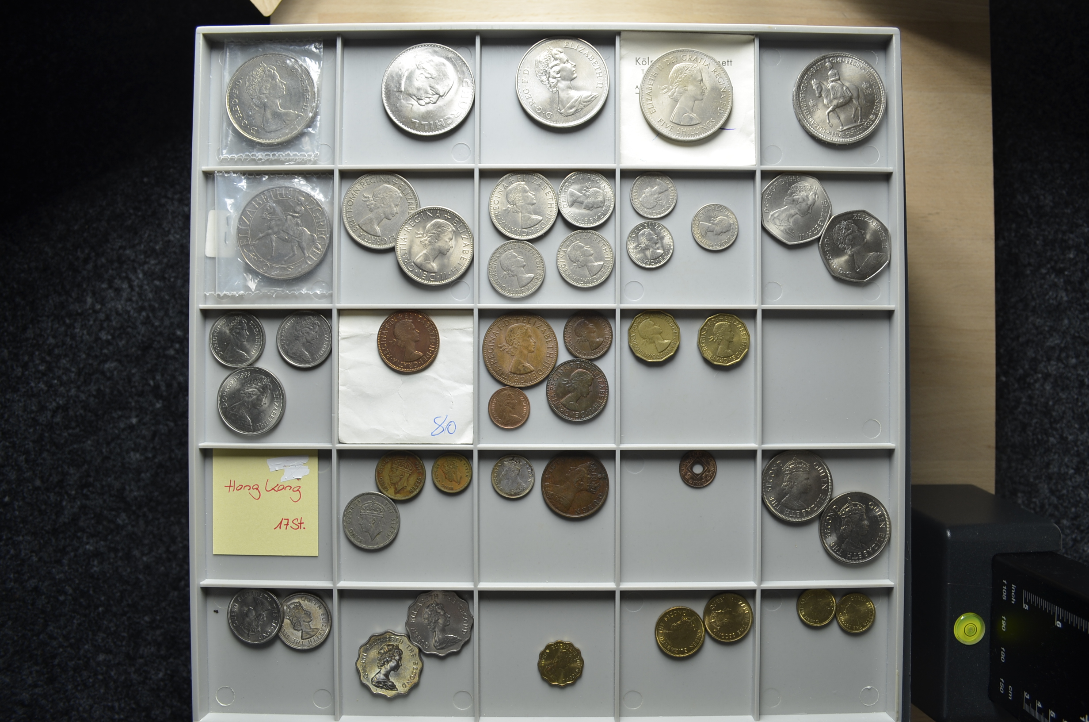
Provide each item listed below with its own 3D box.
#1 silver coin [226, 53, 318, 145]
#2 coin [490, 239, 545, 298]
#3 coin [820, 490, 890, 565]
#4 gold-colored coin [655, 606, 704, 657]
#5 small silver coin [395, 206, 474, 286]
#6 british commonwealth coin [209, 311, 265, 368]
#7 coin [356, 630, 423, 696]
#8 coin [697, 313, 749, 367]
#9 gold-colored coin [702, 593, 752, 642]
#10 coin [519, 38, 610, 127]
[{"bbox_3d":[-0.113,-0.109,0.338,0.039,0.003,0.039,0,90,0],"label":"silver coin"},{"bbox_3d":[-0.011,-0.038,0.340,0.024,0.002,0.024,0,89,0],"label":"coin"},{"bbox_3d":[0.129,0.069,0.338,0.030,0.002,0.030,0,89,0],"label":"coin"},{"bbox_3d":[0.056,0.113,0.341,0.021,0.002,0.021,0,90,0],"label":"gold-colored coin"},{"bbox_3d":[-0.046,-0.048,0.339,0.032,0.002,0.032,0,91,-3],"label":"small silver coin"},{"bbox_3d":[-0.128,-0.009,0.339,0.024,0.002,0.024,0,89,0],"label":"british commonwealth coin"},{"bbox_3d":[-0.064,0.125,0.337,0.028,0.002,0.028,0,90,0],"label":"coin"},{"bbox_3d":[0.074,-0.009,0.338,0.022,0.003,0.022,0,90,0],"label":"coin"},{"bbox_3d":[0.077,0.107,0.341,0.021,0.002,0.021,0,90,0],"label":"gold-colored coin"},{"bbox_3d":[0.008,-0.116,0.341,0.039,0.003,0.039,0,90,0],"label":"coin"}]

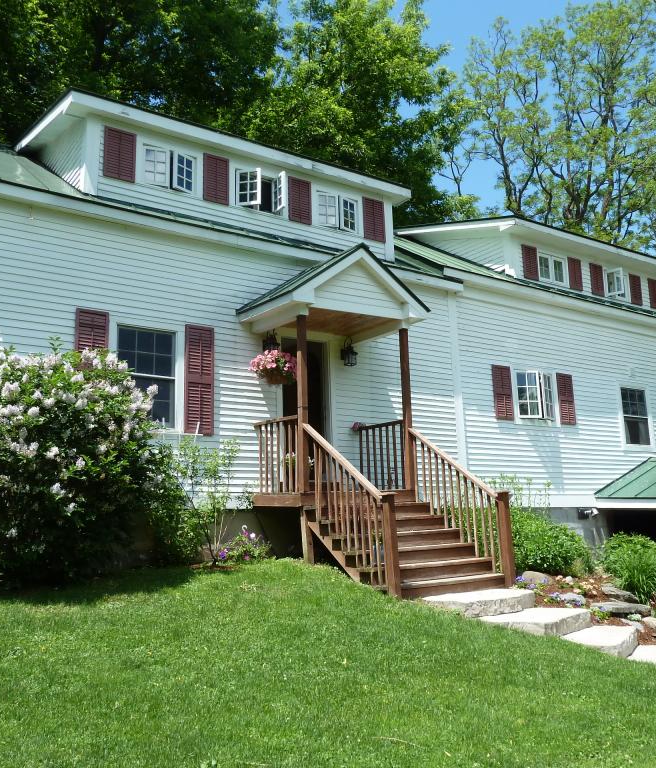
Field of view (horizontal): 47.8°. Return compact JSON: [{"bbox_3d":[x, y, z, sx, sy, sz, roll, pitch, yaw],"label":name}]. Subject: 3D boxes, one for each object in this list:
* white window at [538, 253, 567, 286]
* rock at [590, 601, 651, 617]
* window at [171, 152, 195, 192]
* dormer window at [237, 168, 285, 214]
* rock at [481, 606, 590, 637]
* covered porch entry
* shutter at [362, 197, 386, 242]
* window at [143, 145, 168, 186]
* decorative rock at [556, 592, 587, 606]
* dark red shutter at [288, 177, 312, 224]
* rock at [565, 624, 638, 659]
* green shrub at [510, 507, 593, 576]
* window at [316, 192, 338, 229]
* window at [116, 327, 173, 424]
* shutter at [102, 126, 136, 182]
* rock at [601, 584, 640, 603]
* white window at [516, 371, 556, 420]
[{"bbox_3d":[4.733,-2.387,15.532,0.830,0.610,0.080,6,-13,-34],"label":"white window"},{"bbox_3d":[3.243,2.489,8.200,0.600,0.130,0.360,-8,-13,28],"label":"rock"},{"bbox_3d":[-2.141,-3.195,11.072,0.372,0.608,0.088,8,-15,-39],"label":"window"},{"bbox_3d":[-0.969,-2.885,11.036,0.810,0.594,0.270,6,-12,-34],"label":"dormer window"},{"bbox_3d":[2.172,2.455,7.614,0.735,0.167,1.176,-11,-15,40],"label":"rock"},{"bbox_3d":[0.634,0.283,9.952,2.429,4.632,3.018,6,-12,-35],"label":"covered porch entry"},{"bbox_3d":[0.794,-2.764,12.471,0.440,0.738,0.050,5,-12,-33],"label":"shutter"},{"bbox_3d":[-2.407,-3.058,10.438,0.388,0.584,0.080,5,-12,-33],"label":"window"},{"bbox_3d":[2.618,2.311,7.950,0.320,0.130,0.240,-4,-10,17],"label":"decorative rock"},{"bbox_3d":[-0.426,-2.840,11.488,0.422,0.713,0.040,6,-12,-34],"label":"dark red shutter"},{"bbox_3d":[2.646,2.529,7.201,0.588,0.167,1.078,-9,-13,33],"label":"rock"},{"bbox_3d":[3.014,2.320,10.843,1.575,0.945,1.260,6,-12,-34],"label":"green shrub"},{"bbox_3d":[0.004,-2.874,12.226,0.410,0.610,0.060,6,-13,-34],"label":"window"},{"bbox_3d":[-2.418,-0.088,9.867,0.800,1.324,0.100,5,-12,-33],"label":"window"},{"bbox_3d":[-2.783,-3.075,9.918,0.422,0.713,0.040,6,-12,-34],"label":"shutter"},{"bbox_3d":[3.362,2.408,8.500,0.440,0.150,0.300,-5,-11,20],"label":"rock"},{"bbox_3d":[4.077,0.229,14.403,1.098,1.009,0.147,6,-13,-34],"label":"white window"}]

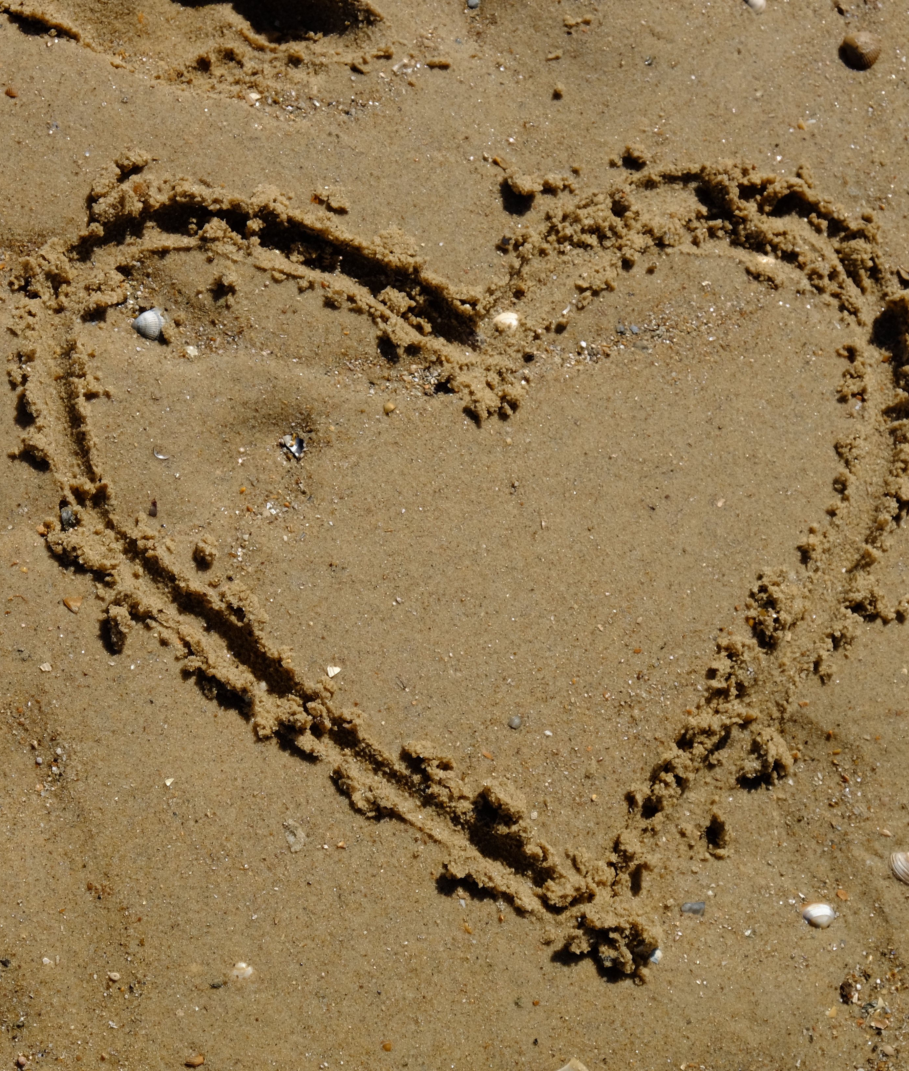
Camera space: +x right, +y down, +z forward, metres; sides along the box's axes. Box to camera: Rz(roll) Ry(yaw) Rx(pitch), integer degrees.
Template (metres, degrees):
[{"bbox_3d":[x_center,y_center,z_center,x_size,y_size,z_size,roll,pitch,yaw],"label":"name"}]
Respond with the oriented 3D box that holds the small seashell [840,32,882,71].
[{"bbox_3d":[0.233,-0.277,1.712,0.026,0.010,0.024,-19,68,-8],"label":"small seashell"}]

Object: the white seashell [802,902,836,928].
[{"bbox_3d":[0.185,0.192,1.515,0.017,0.007,0.013,5,67,2],"label":"white seashell"}]

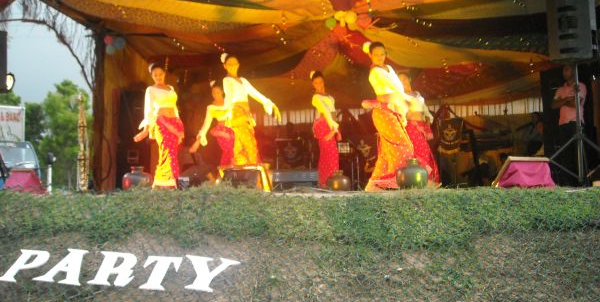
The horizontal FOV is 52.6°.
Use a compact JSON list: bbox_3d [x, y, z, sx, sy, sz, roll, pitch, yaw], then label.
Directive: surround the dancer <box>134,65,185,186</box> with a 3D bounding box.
[{"bbox_3d":[-1.724,-0.303,7.500,0.600,1.580,0.450,-1,-2,-12],"label":"dancer"}]

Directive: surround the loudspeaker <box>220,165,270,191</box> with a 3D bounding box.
[{"bbox_3d":[-0.605,0.300,6.500,0.530,0.310,0.400,-2,-2,6],"label":"loudspeaker"}]

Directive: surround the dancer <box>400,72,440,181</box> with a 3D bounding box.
[{"bbox_3d":[1.728,-0.308,8.700,0.480,1.550,0.420,-1,-2,-20],"label":"dancer"}]

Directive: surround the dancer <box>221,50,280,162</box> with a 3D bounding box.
[{"bbox_3d":[-0.583,-0.335,7.000,0.620,1.580,0.450,-1,-2,-23],"label":"dancer"}]

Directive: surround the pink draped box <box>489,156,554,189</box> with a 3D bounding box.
[{"bbox_3d":[2.420,0.239,6.600,0.580,0.350,0.440,-1,-2,-25],"label":"pink draped box"}]

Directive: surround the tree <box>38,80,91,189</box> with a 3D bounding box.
[{"bbox_3d":[-7.697,-0.181,20.000,1.800,4.000,1.800,-2,-2,0],"label":"tree"}]

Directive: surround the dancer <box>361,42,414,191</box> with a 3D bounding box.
[{"bbox_3d":[0.937,-0.370,6.500,0.460,1.570,0.460,0,-2,-37],"label":"dancer"}]

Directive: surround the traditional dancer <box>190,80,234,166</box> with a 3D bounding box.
[{"bbox_3d":[-1.276,-0.258,8.950,0.620,1.570,0.500,-2,-2,-6],"label":"traditional dancer"}]

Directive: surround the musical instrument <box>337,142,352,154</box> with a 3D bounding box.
[{"bbox_3d":[0.719,-0.040,9.800,0.270,0.200,0.220,-2,-2,0],"label":"musical instrument"}]

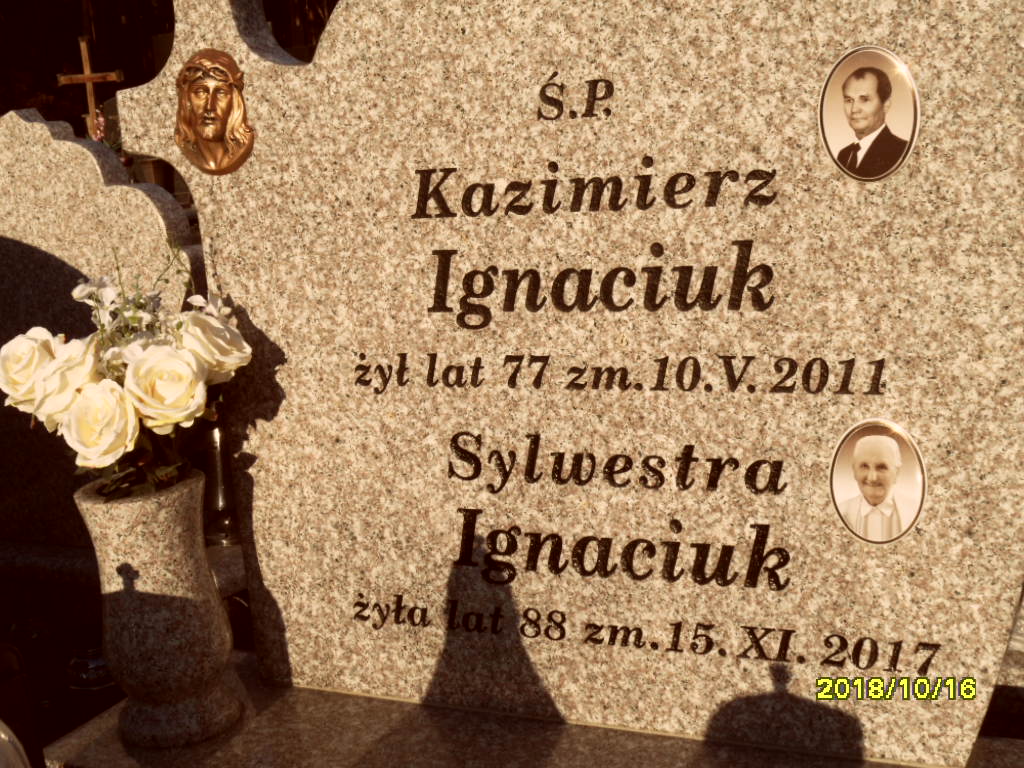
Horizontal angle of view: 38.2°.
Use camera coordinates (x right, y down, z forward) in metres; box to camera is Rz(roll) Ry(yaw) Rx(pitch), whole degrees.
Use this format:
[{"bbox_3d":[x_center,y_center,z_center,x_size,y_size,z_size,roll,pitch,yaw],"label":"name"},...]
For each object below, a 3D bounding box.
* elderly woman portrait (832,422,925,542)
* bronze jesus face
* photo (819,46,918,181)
[{"bbox_3d":[0.341,0.093,1.383,0.090,0.121,0.014,1,11,26],"label":"elderly woman portrait"},{"bbox_3d":[-0.333,-0.297,1.618,0.104,0.138,0.030,1,11,26],"label":"bronze jesus face"},{"bbox_3d":[0.319,-0.241,1.325,0.090,0.121,0.014,1,11,26],"label":"photo"}]

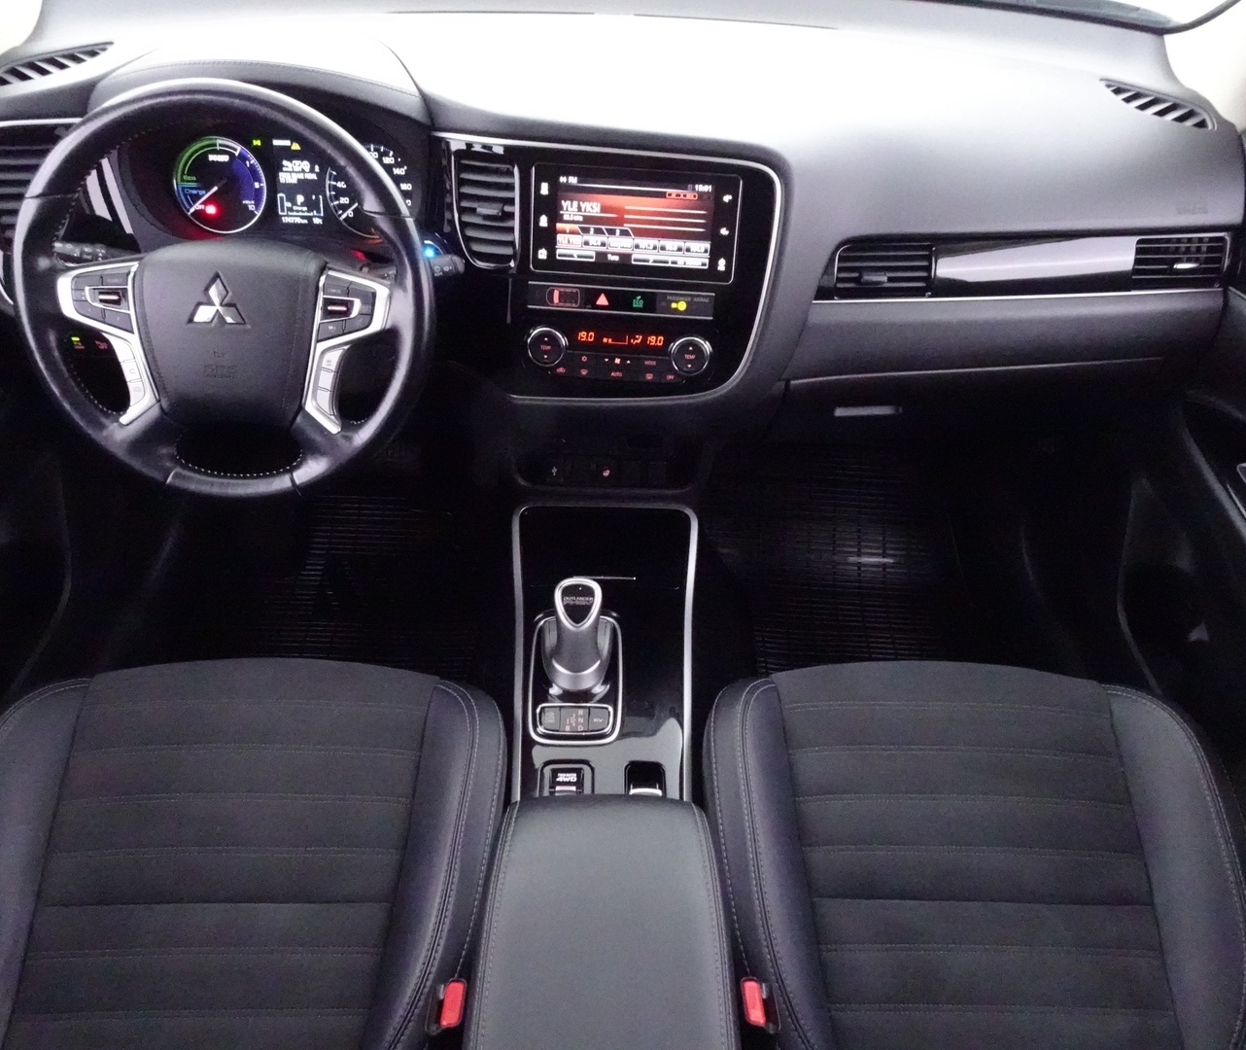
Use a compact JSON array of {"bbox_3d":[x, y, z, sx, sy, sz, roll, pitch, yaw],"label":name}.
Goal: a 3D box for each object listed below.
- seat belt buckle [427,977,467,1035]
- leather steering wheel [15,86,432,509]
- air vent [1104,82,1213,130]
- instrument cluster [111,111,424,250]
[{"bbox_3d":[-0.139,0.398,0.778,0.032,0.055,0.047,1,37,-2],"label":"seat belt buckle"},{"bbox_3d":[-0.365,-0.214,0.919,0.378,0.378,0.100,1,17,-2],"label":"leather steering wheel"},{"bbox_3d":[0.631,-0.493,1.154,0.145,0.028,0.052,31,58,18],"label":"air vent"},{"bbox_3d":[-0.368,-0.378,1.062,0.311,0.137,0.070,1,22,-2],"label":"instrument cluster"}]

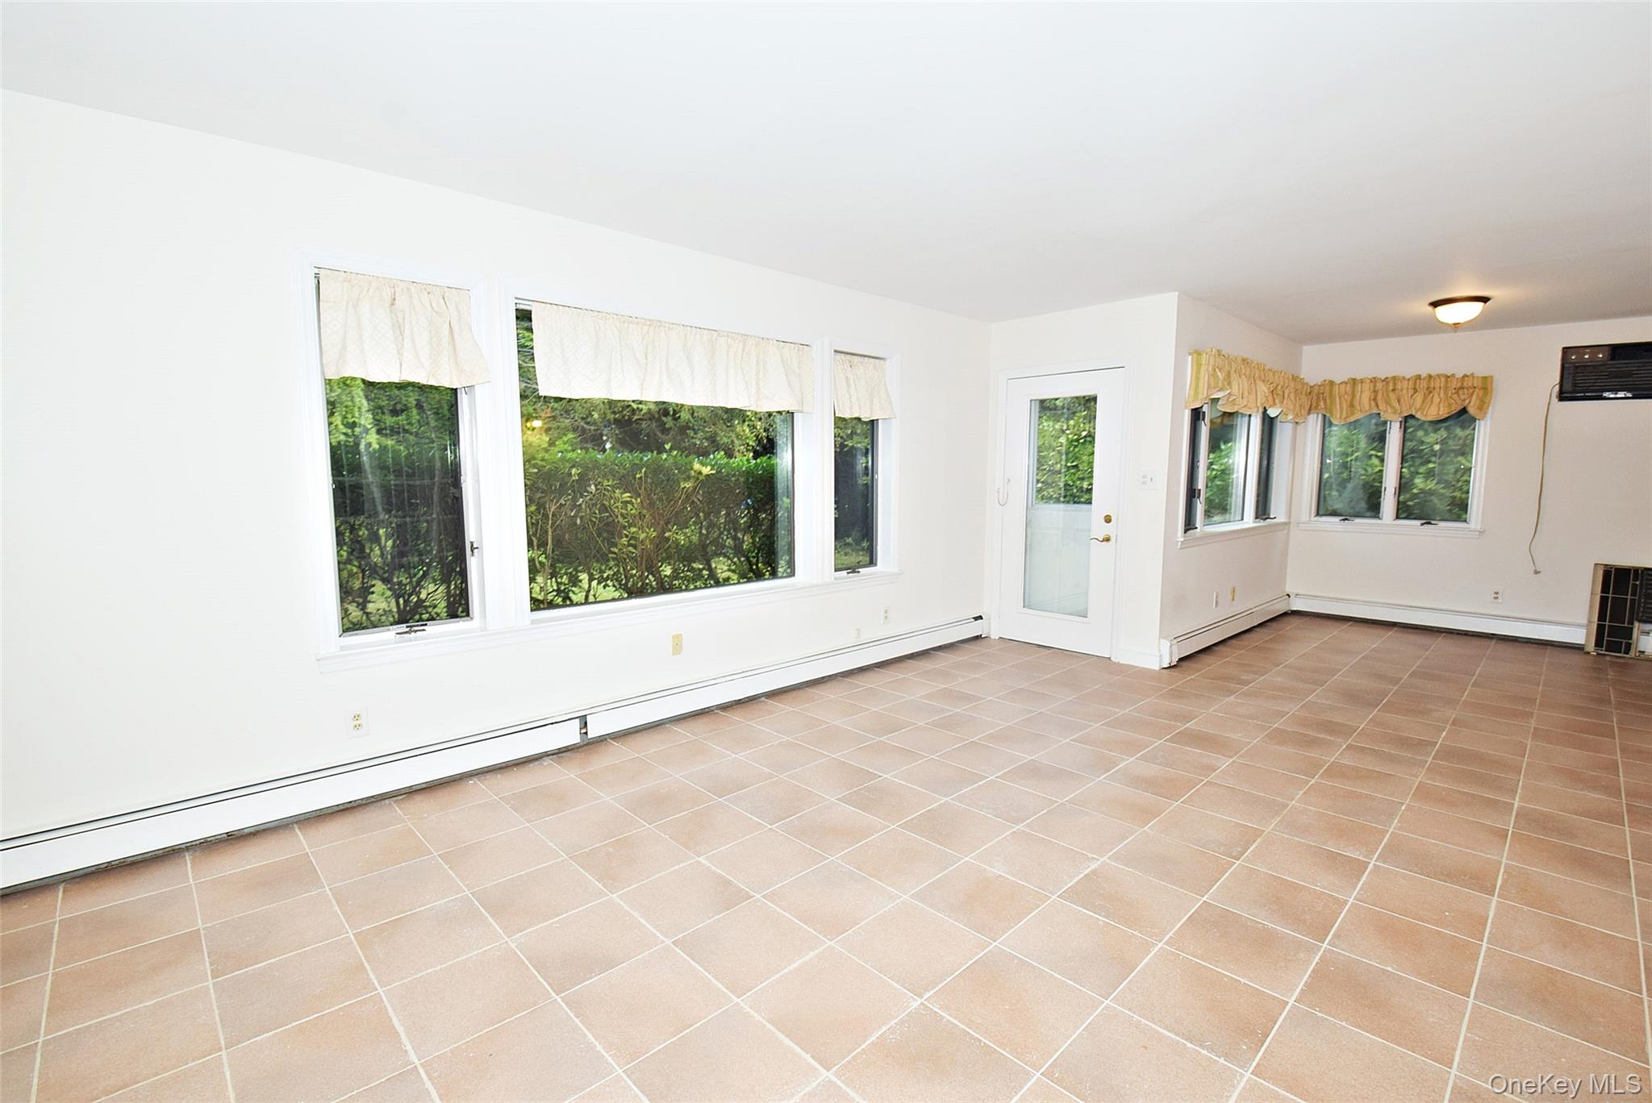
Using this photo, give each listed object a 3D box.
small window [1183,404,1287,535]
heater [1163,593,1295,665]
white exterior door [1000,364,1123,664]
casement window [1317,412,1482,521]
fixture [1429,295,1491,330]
[{"bbox_3d":[3.326,-0.729,5.479,2.550,1.220,0.120,-6,9,-42],"label":"small window"},{"bbox_3d":[3.320,0.583,5.536,2.809,0.200,0.070,-6,9,-42],"label":"heater"},{"bbox_3d":[1.718,-0.283,5.095,0.883,2.020,0.060,6,9,43],"label":"white exterior door"},{"bbox_3d":[4.900,-0.783,5.948,1.120,1.100,0.100,5,8,40],"label":"casement window"},{"bbox_3d":[4.220,-1.584,4.596,0.315,0.180,0.315,6,9,41],"label":"fixture"}]

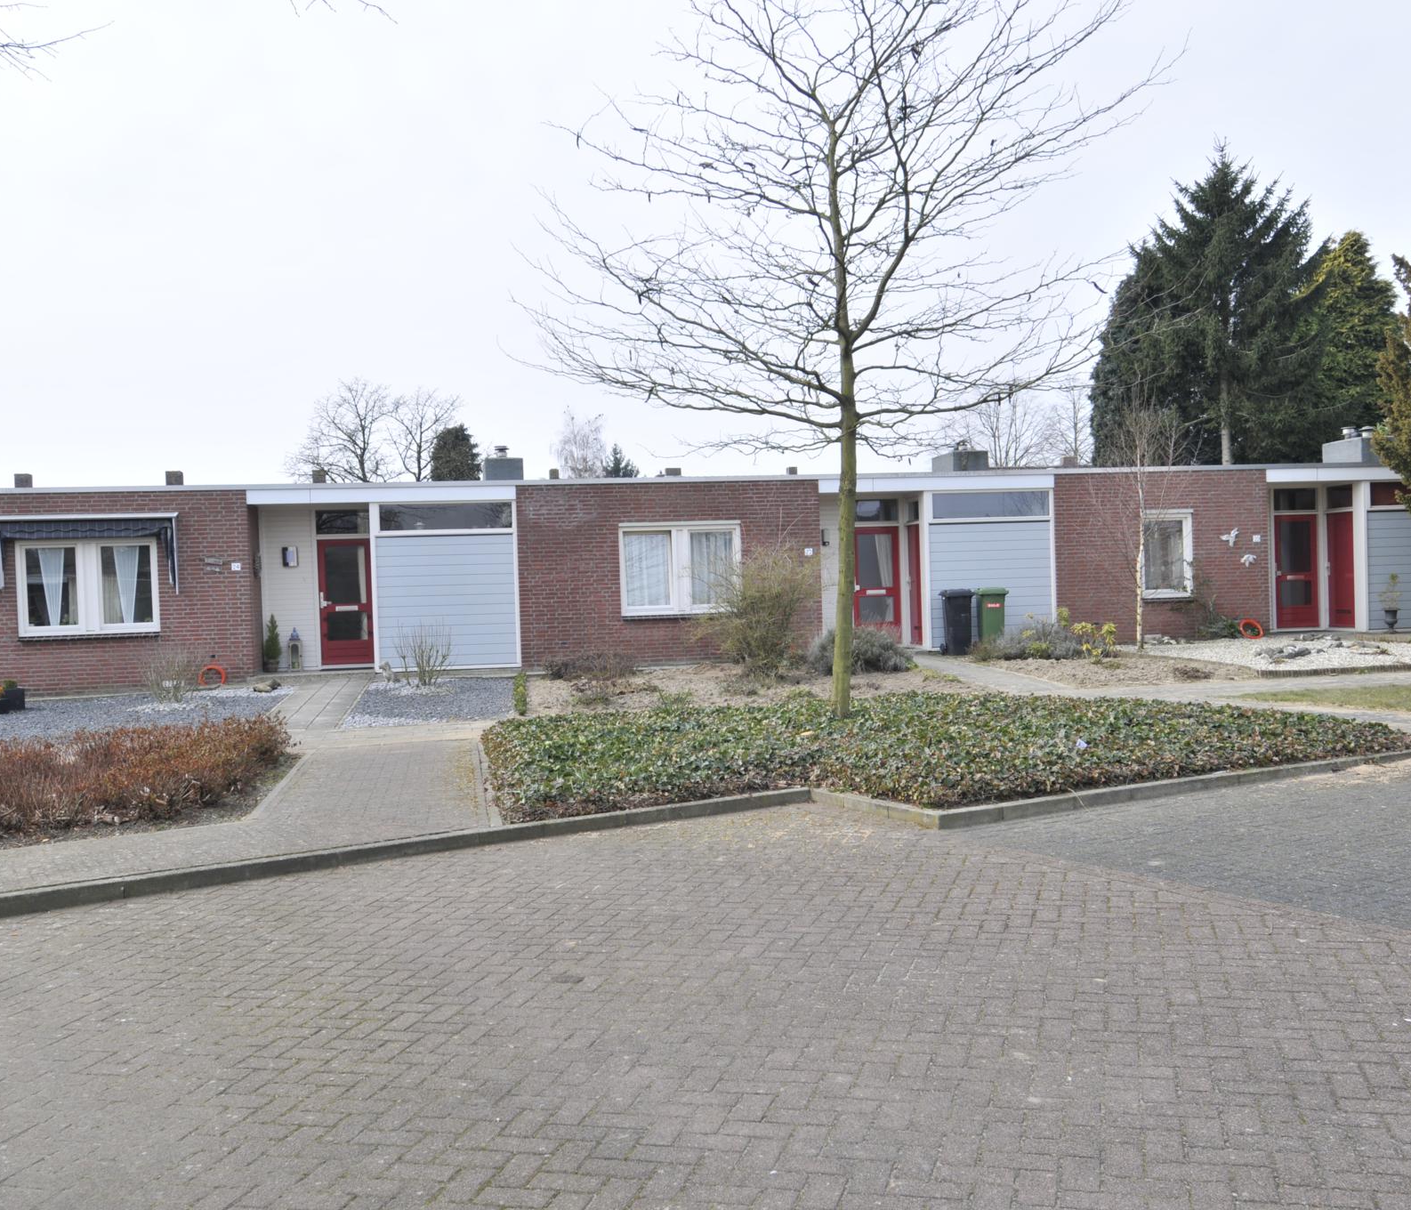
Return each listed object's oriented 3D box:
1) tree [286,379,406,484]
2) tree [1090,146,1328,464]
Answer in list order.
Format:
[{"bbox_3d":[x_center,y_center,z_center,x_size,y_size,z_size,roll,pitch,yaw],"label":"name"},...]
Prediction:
[{"bbox_3d":[-15.703,-4.585,60.063,5.400,10.660,5.400,-2,1,-15],"label":"tree"},{"bbox_3d":[13.893,-6.205,37.543,6.500,12.921,6.300,-1,1,20],"label":"tree"}]

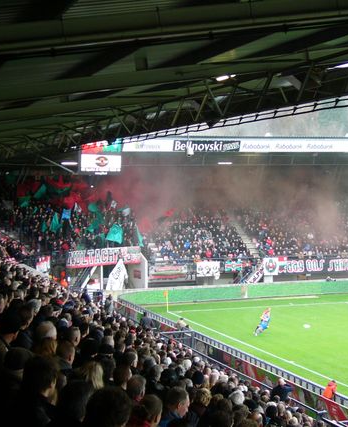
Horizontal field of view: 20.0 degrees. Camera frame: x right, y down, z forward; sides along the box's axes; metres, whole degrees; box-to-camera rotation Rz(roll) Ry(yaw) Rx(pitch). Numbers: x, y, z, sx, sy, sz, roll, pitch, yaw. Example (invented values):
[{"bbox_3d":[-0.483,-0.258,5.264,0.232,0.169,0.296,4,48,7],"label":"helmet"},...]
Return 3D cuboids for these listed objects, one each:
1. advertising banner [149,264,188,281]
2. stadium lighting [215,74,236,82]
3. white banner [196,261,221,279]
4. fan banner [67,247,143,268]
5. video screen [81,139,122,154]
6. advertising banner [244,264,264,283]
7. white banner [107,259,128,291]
[{"bbox_3d":[-0.442,4.744,79.413,3.100,1.150,0.100,-1,2,-17],"label":"advertising banner"},{"bbox_3d":[1.580,-4.101,30.000,0.300,0.200,1.400,-1,2,-21],"label":"stadium lighting"},{"bbox_3d":[2.808,4.558,80.386,2.100,1.300,0.100,-1,2,-17],"label":"white banner"},{"bbox_3d":[-5.458,3.431,77.000,6.200,1.350,0.150,-2,2,-25],"label":"fan banner"},{"bbox_3d":[-5.430,-5.020,74.210,0.300,1.190,4.290,1,2,40],"label":"video screen"},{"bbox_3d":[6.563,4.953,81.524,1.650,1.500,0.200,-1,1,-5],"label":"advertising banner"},{"bbox_3d":[-4.377,4.725,76.500,1.600,2.500,0.200,-1,1,-9],"label":"white banner"}]

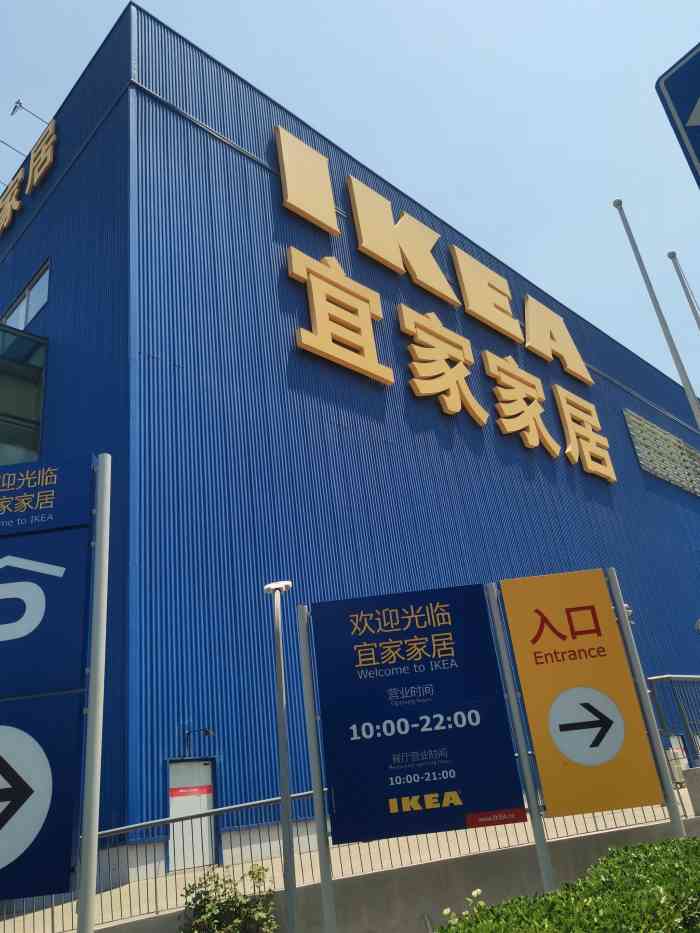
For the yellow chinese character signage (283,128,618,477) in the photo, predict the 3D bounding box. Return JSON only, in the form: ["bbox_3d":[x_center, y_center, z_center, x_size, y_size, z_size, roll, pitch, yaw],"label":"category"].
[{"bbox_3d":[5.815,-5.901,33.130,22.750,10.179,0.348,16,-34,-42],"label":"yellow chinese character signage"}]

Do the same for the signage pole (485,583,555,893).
[{"bbox_3d":[1.638,2.680,6.856,0.100,3.243,0.100,-9,-24,3],"label":"signage pole"}]

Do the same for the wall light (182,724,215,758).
[{"bbox_3d":[-3.247,5.895,15.605,0.250,0.470,0.900,16,-34,-42],"label":"wall light"}]

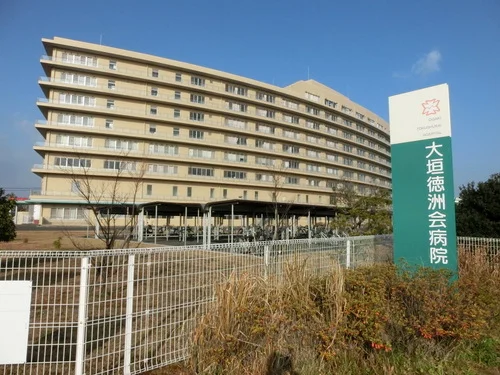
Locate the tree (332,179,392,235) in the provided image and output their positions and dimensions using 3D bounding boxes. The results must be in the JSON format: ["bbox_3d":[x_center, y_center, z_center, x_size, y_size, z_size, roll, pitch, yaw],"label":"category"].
[{"bbox_3d":[5.702,1.432,16.951,3.530,3.770,3.420,1,-6,0],"label":"tree"}]

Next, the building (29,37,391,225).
[{"bbox_3d":[5.211,-7.899,93.667,109.000,36.500,25.000,5,-7,-37],"label":"building"}]

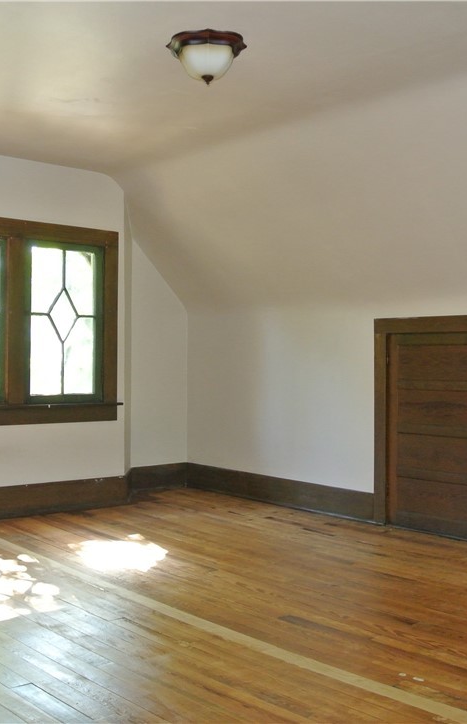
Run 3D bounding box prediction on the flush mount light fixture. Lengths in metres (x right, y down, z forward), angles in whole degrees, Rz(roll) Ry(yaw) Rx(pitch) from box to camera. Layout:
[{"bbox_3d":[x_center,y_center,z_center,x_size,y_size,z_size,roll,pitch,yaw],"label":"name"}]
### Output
[{"bbox_3d":[-0.112,-1.284,3.499,0.358,0.180,0.358,0,-1,0],"label":"flush mount light fixture"}]

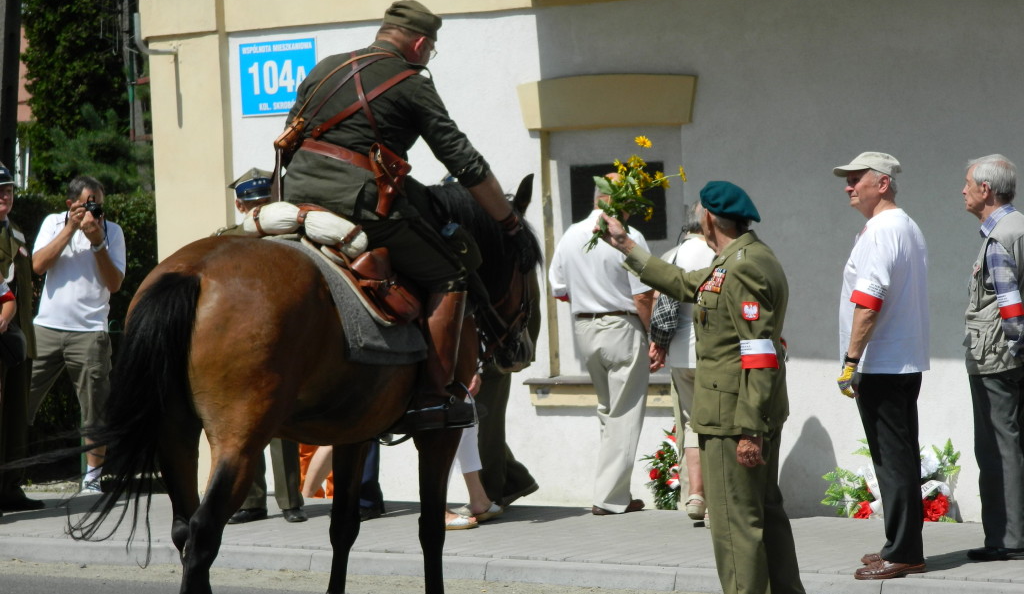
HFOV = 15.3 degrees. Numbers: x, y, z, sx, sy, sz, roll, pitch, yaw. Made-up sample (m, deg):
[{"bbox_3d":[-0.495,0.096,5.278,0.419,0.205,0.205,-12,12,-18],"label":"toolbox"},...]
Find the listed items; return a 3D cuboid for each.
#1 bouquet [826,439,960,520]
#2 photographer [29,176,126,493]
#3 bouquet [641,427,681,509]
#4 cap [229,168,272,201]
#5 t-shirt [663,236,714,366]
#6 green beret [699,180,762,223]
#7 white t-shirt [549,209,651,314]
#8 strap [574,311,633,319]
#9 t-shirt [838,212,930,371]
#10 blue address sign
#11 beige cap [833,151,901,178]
[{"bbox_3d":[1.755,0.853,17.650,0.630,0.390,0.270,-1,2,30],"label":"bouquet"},{"bbox_3d":[-2.402,0.207,21.100,0.550,1.760,0.480,-3,2,-16],"label":"photographer"},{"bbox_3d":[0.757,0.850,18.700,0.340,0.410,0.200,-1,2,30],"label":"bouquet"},{"bbox_3d":[-1.244,-0.545,18.580,0.260,0.160,0.270,-10,5,-22],"label":"cap"},{"bbox_3d":[0.881,0.025,17.550,0.430,0.620,0.260,-2,2,14],"label":"t-shirt"},{"bbox_3d":[0.782,-0.340,13.660,0.240,0.130,0.220,14,4,38],"label":"green beret"},{"bbox_3d":[0.427,-0.171,18.420,0.465,0.510,0.260,-1,2,21],"label":"white t-shirt"},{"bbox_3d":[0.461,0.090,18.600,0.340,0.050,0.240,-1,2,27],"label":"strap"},{"bbox_3d":[1.509,-0.024,15.500,0.330,0.680,0.500,-2,2,7],"label":"t-shirt"},{"bbox_3d":[-1.223,-1.151,20.057,0.560,0.390,0.020,0,3,40],"label":"blue address sign"},{"bbox_3d":[1.438,-0.531,15.480,0.275,0.120,0.180,-2,2,3],"label":"beige cap"}]

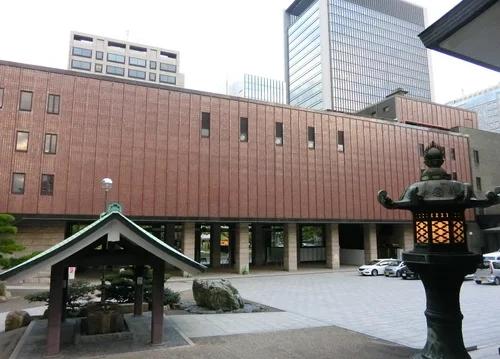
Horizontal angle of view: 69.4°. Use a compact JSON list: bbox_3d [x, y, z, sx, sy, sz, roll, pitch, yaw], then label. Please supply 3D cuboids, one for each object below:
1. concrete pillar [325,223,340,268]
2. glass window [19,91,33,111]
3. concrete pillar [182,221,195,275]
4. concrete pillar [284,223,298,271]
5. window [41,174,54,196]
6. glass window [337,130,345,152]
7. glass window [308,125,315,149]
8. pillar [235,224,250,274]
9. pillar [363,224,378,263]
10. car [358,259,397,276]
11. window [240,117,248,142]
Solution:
[{"bbox_3d":[9.006,7.191,39.010,0.999,4.818,0.999,4,-9,-23],"label":"concrete pillar"},{"bbox_3d":[-17.838,-6.206,28.823,0.826,1.643,0.150,4,-9,-24],"label":"glass window"},{"bbox_3d":[-5.786,6.529,33.915,1.000,4.900,1.000,4,-9,-24],"label":"concrete pillar"},{"bbox_3d":[4.349,7.161,38.345,1.000,4.900,1.000,4,-9,-24],"label":"concrete pillar"},{"bbox_3d":[-15.582,0.448,27.848,0.819,1.616,0.150,4,-9,-23],"label":"window"},{"bbox_3d":[10.367,-4.277,41.127,0.794,2.398,0.150,4,-9,-24],"label":"glass window"},{"bbox_3d":[6.759,-4.521,39.552,0.778,2.424,0.150,4,-9,-24],"label":"glass window"},{"bbox_3d":[-0.652,6.587,34.821,0.999,4.818,0.999,4,-9,-23],"label":"pillar"},{"bbox_3d":[13.730,7.486,41.060,0.999,4.818,0.999,4,-9,-23],"label":"pillar"},{"bbox_3d":[12.886,8.502,35.174,4.500,1.470,1.760,2,-9,-16],"label":"car"},{"bbox_3d":[-0.537,-4.838,35.326,0.828,2.407,0.150,4,-9,-23],"label":"window"}]

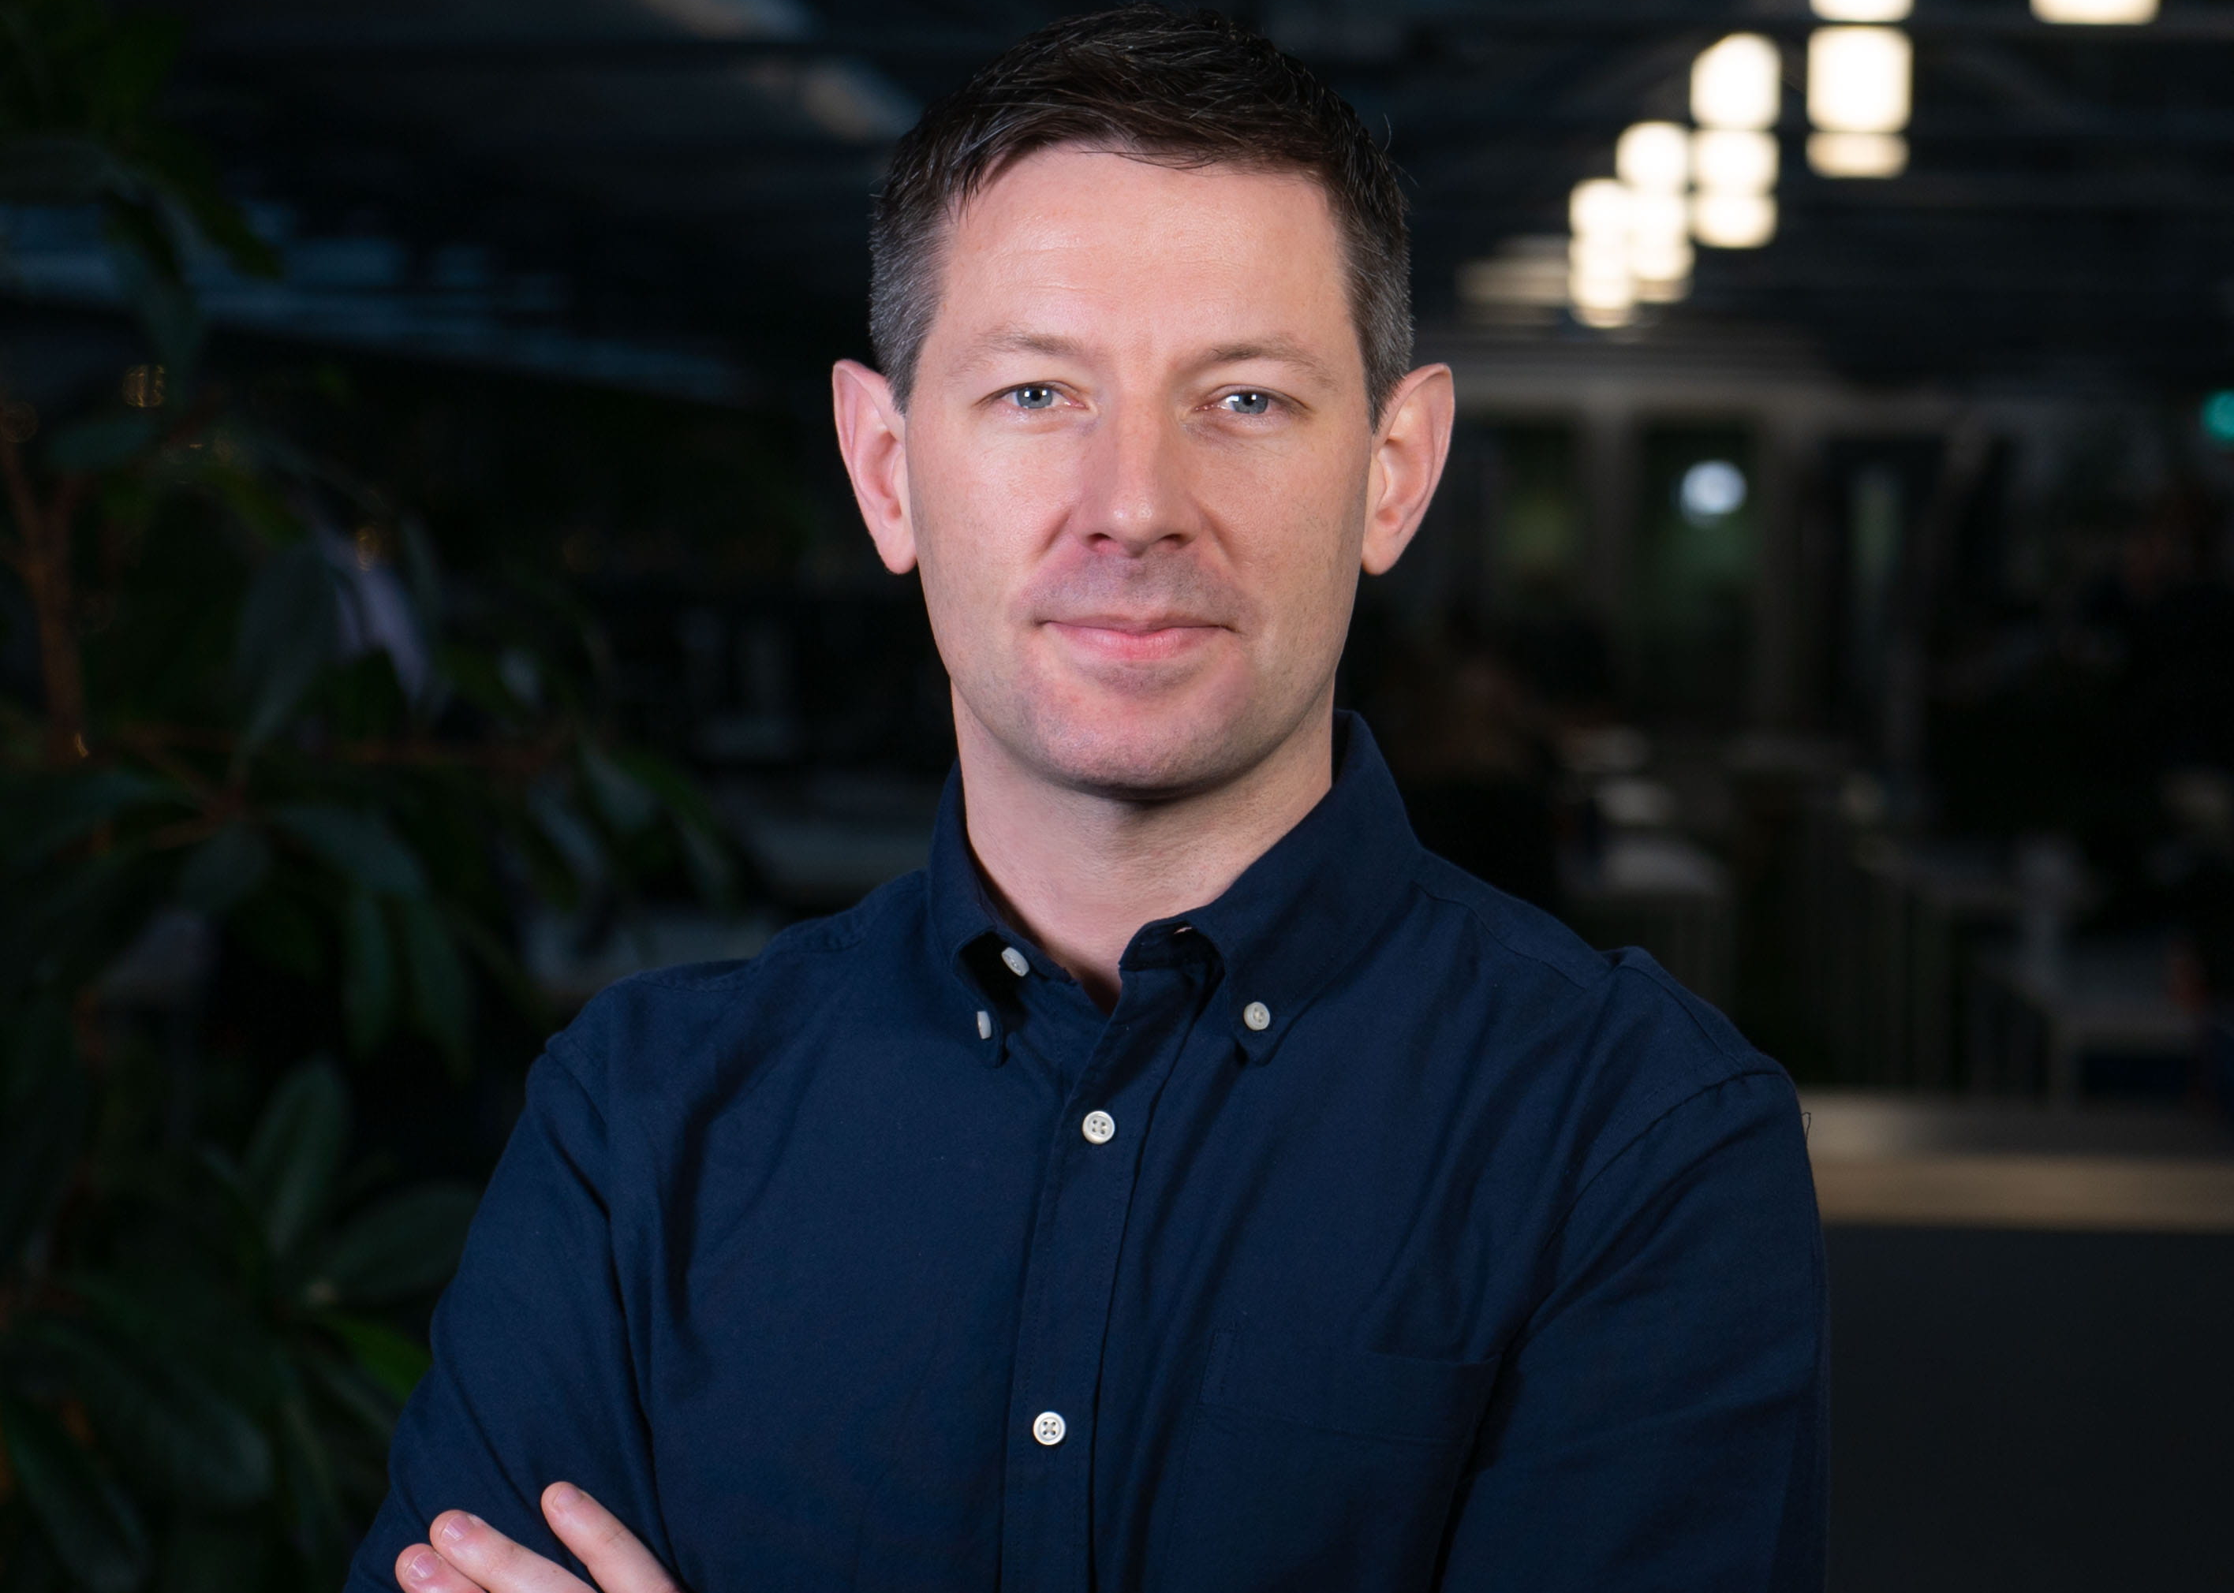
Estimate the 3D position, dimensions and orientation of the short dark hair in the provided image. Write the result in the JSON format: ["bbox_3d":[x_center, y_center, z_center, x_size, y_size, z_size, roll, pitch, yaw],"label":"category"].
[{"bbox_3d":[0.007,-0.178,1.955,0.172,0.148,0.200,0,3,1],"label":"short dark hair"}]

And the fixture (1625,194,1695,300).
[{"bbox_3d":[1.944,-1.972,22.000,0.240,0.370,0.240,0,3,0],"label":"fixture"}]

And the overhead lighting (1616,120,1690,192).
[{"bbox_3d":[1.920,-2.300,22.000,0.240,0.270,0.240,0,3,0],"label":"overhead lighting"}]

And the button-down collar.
[{"bbox_3d":[0.018,0.028,1.945,0.158,0.110,0.165,1,3,14],"label":"button-down collar"}]

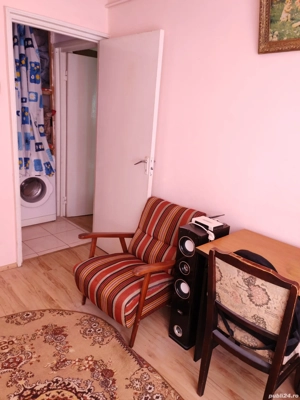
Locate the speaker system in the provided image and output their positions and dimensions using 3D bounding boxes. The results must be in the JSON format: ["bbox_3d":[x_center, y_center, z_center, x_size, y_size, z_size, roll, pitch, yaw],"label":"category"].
[{"bbox_3d":[0.316,0.544,2.040,0.294,0.785,0.167,-10,22,-42],"label":"speaker system"}]

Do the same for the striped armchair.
[{"bbox_3d":[-0.061,0.452,2.279,0.780,0.775,0.627,-11,22,-43],"label":"striped armchair"}]

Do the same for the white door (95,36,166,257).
[{"bbox_3d":[-0.255,-0.395,2.894,0.041,2.040,0.778,-11,22,-44],"label":"white door"}]

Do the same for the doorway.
[{"bbox_3d":[-0.827,-0.471,2.910,0.122,2.088,0.934,19,21,41],"label":"doorway"}]

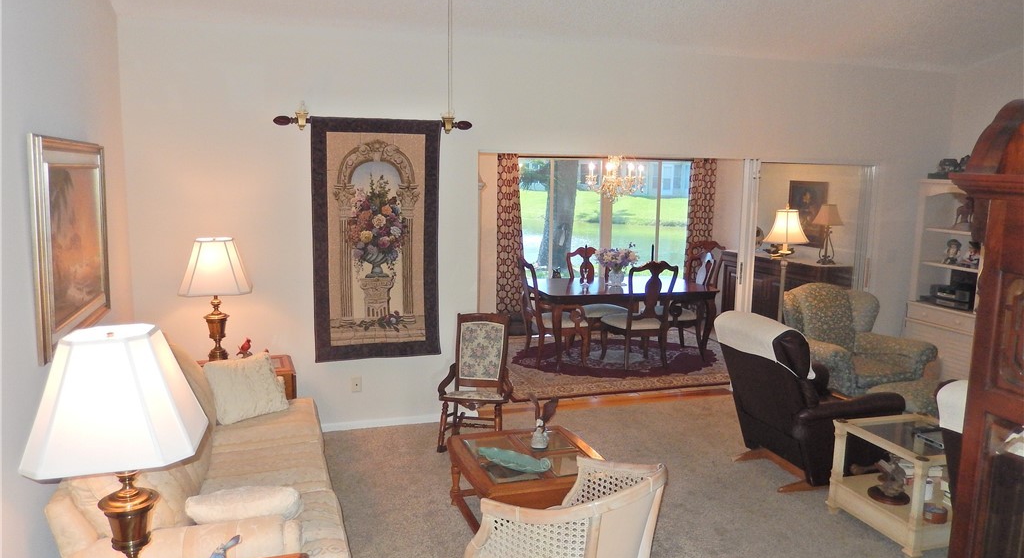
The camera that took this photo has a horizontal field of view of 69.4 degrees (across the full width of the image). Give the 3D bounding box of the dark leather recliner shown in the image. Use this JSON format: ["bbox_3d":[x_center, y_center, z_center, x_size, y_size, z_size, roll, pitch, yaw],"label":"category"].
[{"bbox_3d":[1.816,0.746,4.557,0.900,1.010,0.770,-2,8,-18],"label":"dark leather recliner"}]

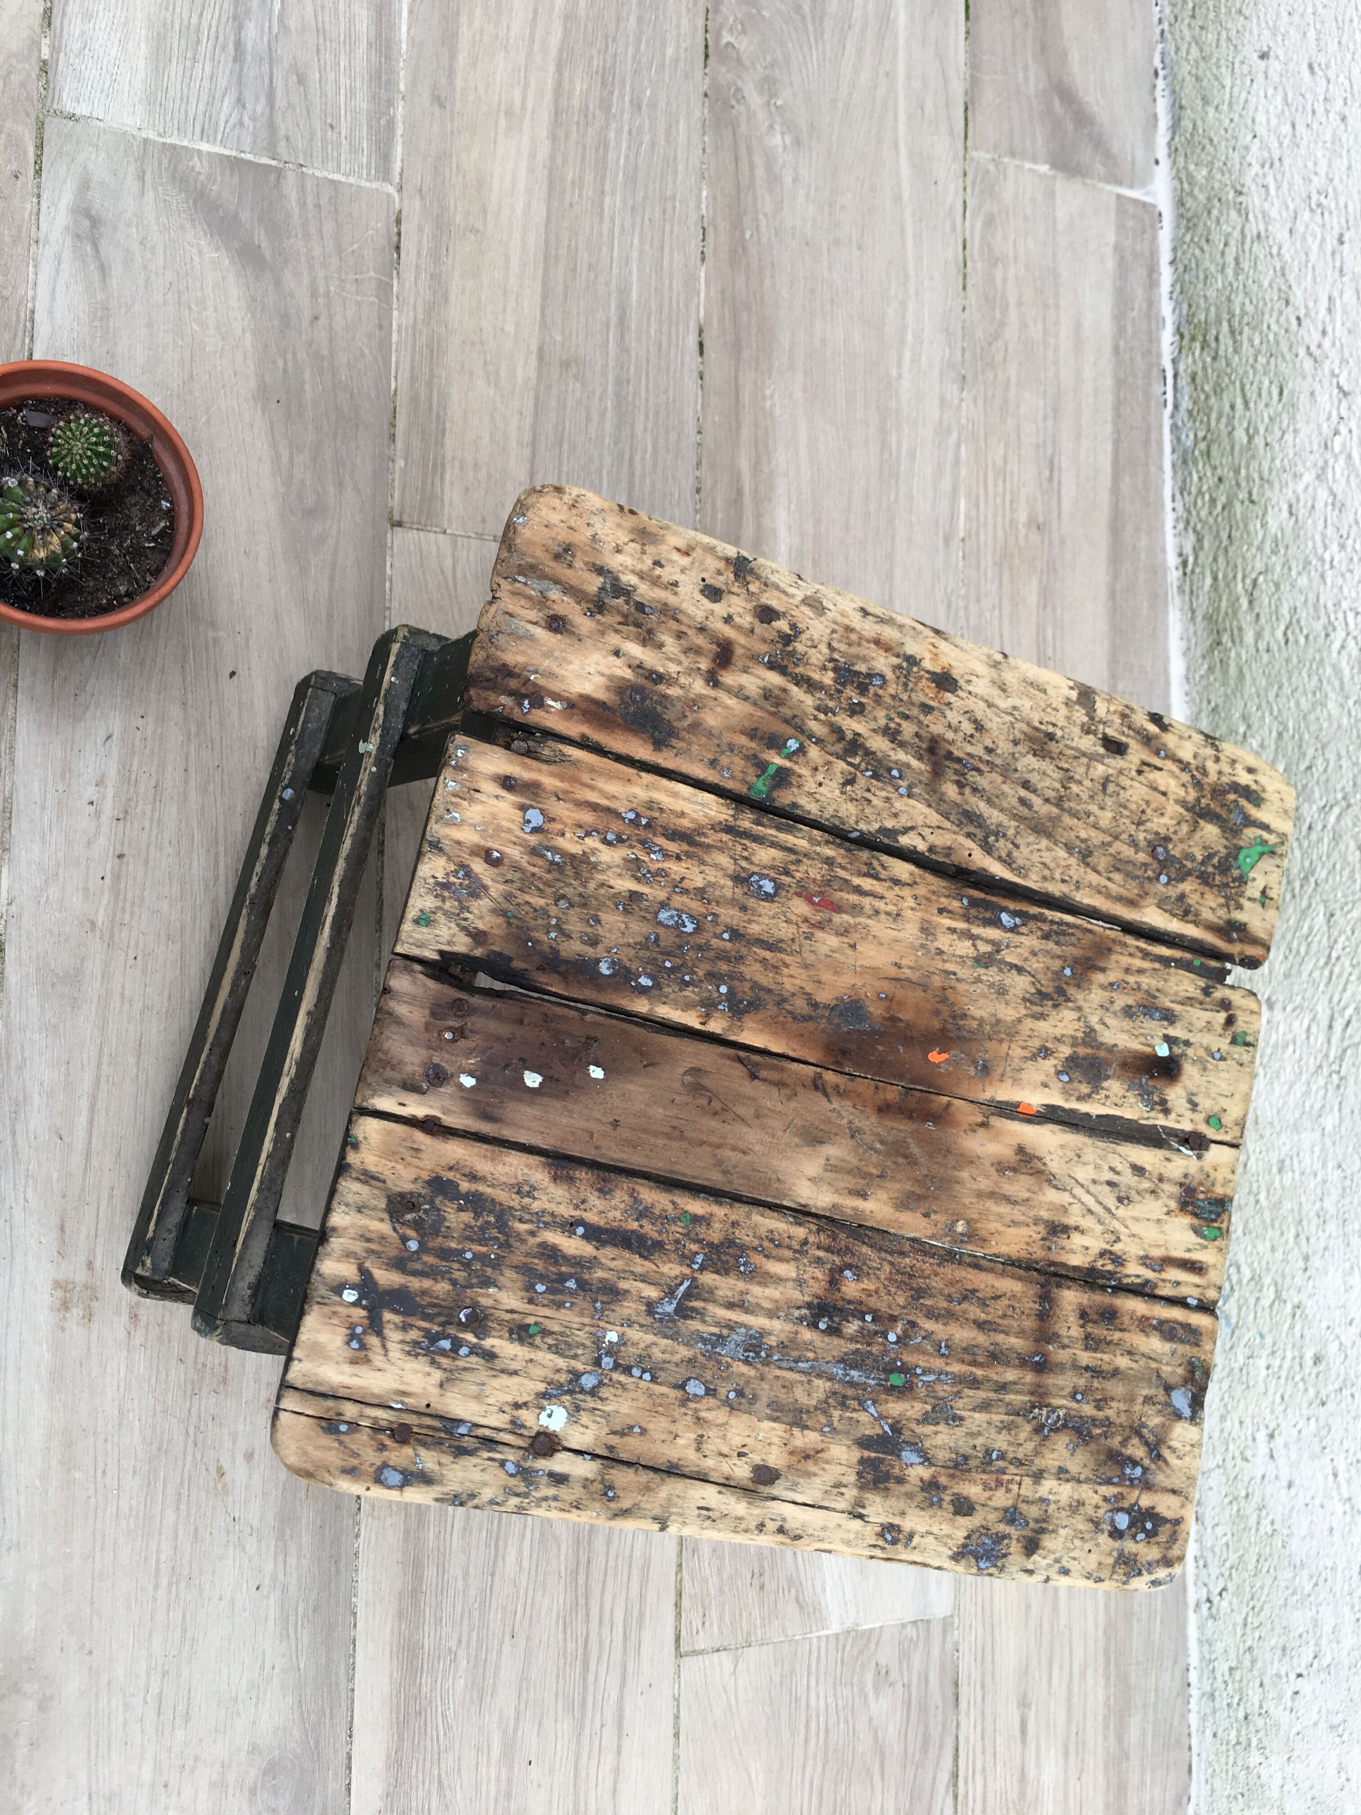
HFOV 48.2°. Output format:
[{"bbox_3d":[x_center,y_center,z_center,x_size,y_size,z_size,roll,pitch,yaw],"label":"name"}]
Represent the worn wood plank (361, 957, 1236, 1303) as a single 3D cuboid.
[{"bbox_3d":[0.060,0.089,0.583,0.367,0.020,0.065,15,82,-20],"label":"worn wood plank"}]

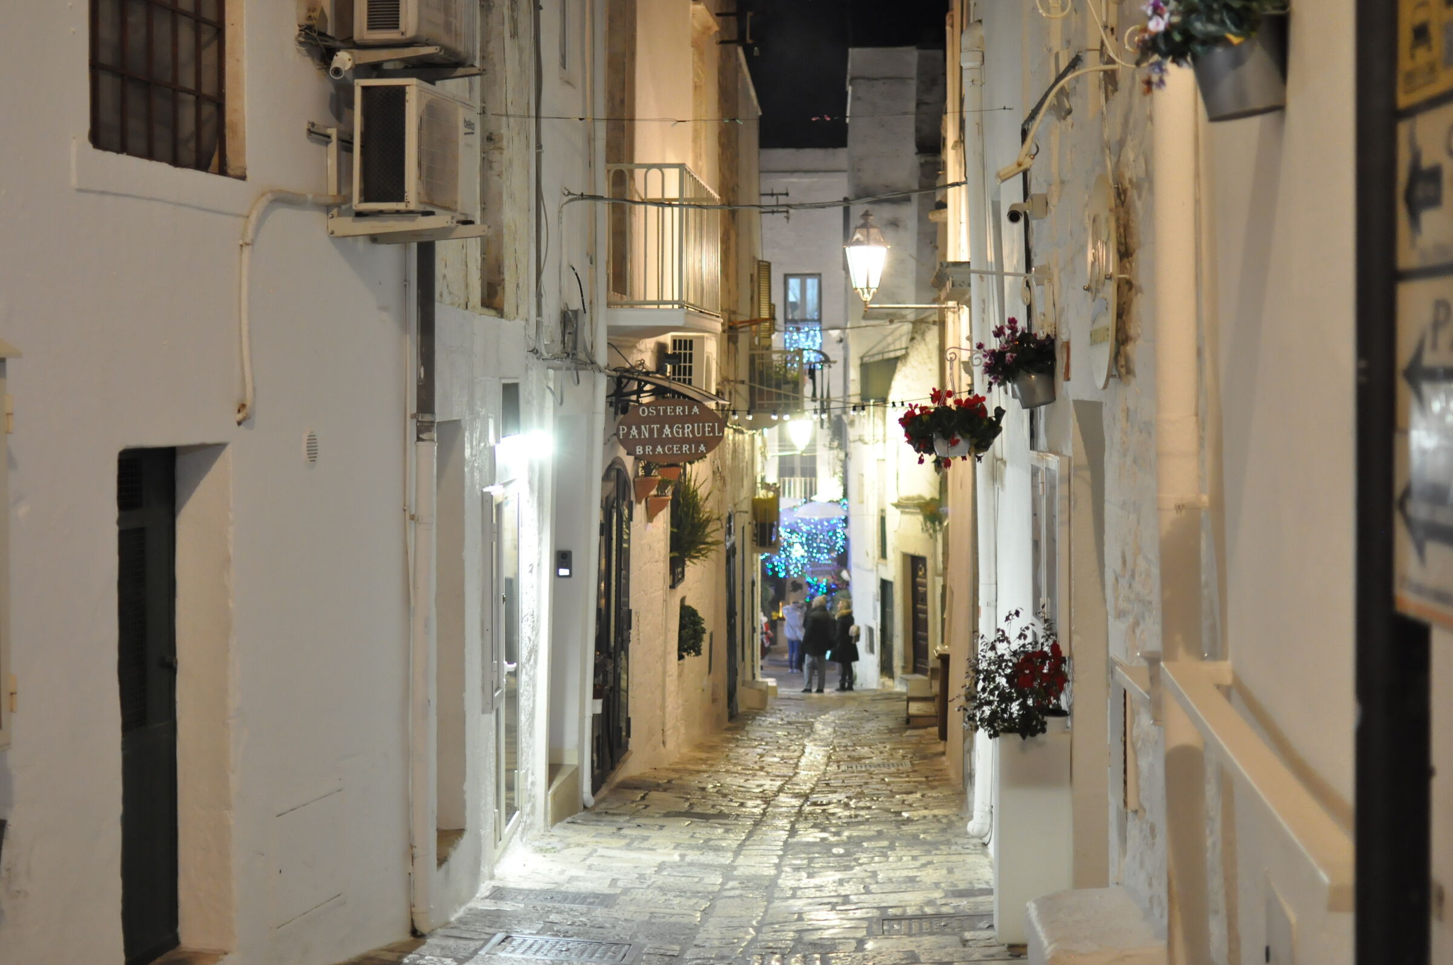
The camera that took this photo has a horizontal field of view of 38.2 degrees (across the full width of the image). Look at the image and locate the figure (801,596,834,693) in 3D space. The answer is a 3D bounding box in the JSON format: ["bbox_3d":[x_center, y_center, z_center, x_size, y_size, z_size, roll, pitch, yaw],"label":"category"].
[{"bbox_3d":[1.638,2.917,37.800,0.530,1.750,0.360,-2,3,-37],"label":"figure"}]

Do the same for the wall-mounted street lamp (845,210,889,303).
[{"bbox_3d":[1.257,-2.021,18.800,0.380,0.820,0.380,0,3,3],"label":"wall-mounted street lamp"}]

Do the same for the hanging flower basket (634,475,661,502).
[{"bbox_3d":[-0.686,0.059,18.100,0.210,0.240,0.270,0,2,4],"label":"hanging flower basket"}]

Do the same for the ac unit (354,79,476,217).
[{"bbox_3d":[-1.351,-1.432,9.183,0.280,0.550,0.720,1,2,14],"label":"ac unit"}]

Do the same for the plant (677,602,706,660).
[{"bbox_3d":[-0.403,1.661,23.600,0.330,0.650,0.480,0,2,6],"label":"plant"}]

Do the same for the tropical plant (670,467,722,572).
[{"bbox_3d":[-0.287,0.345,19.600,0.440,0.940,0.650,0,3,5],"label":"tropical plant"}]

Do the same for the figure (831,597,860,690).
[{"bbox_3d":[2.145,2.931,37.900,0.380,1.660,0.460,2,4,42],"label":"figure"}]

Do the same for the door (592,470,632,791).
[{"bbox_3d":[-1.004,1.173,18.600,0.140,2.720,2.000,0,2,5],"label":"door"}]

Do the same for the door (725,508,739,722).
[{"bbox_3d":[0.082,1.826,28.700,0.120,2.750,1.200,0,2,6],"label":"door"}]

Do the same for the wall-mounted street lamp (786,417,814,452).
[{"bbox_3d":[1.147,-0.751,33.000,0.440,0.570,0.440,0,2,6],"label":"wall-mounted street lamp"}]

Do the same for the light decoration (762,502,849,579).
[{"bbox_3d":[1.920,1.409,51.000,2.300,1.850,1.000,0,3,3],"label":"light decoration"}]

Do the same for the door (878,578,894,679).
[{"bbox_3d":[2.955,2.686,38.609,0.100,1.820,0.750,-1,3,-17],"label":"door"}]

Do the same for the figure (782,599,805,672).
[{"bbox_3d":[1.498,3.387,46.500,0.500,1.620,0.380,1,2,18],"label":"figure"}]

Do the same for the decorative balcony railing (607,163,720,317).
[{"bbox_3d":[-0.485,-1.783,15.919,0.640,1.000,2.550,0,3,5],"label":"decorative balcony railing"}]

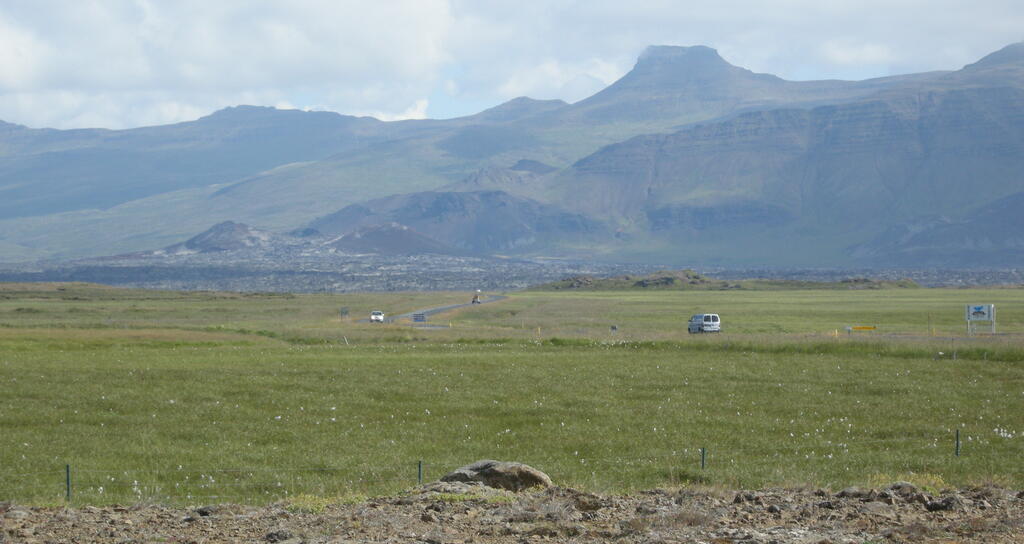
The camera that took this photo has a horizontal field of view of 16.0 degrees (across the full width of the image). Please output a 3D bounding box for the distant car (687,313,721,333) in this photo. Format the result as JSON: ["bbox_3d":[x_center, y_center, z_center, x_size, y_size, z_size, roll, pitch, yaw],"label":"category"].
[{"bbox_3d":[18.620,4.930,352.000,1.800,1.900,4.500,0,0,-17],"label":"distant car"}]

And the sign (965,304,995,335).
[{"bbox_3d":[44.400,4.530,345.000,2.850,2.900,0.300,0,0,20],"label":"sign"}]

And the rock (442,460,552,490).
[{"bbox_3d":[-0.120,1.570,28.000,0.860,0.240,0.600,0,0,0],"label":"rock"}]

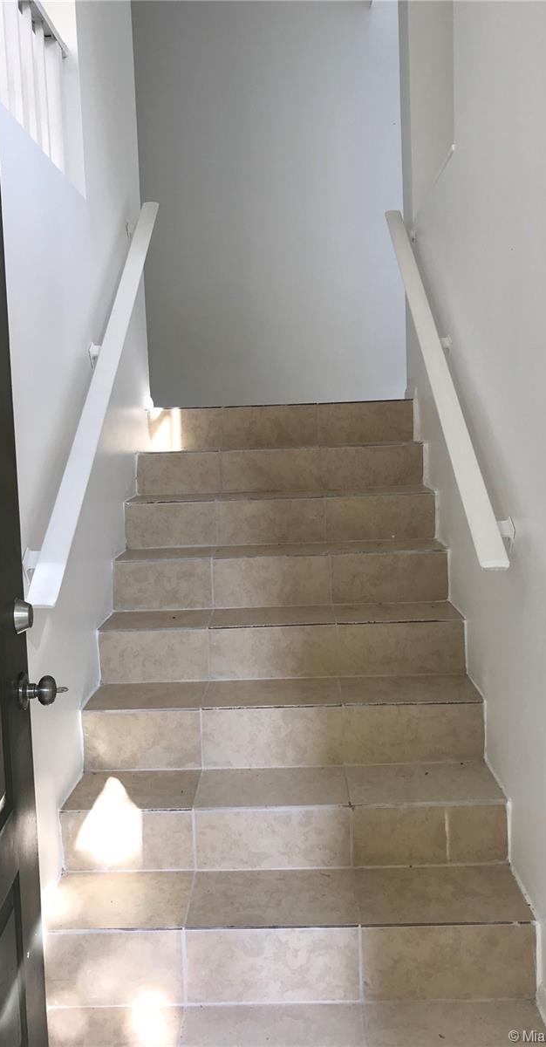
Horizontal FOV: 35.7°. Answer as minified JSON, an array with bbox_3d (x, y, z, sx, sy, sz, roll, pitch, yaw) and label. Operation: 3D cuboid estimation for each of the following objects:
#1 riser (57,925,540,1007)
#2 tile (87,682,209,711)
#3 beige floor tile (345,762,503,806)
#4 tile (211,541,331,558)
[{"bbox_3d":[0.031,1.060,2.043,1.200,0.196,0.020,-2,7,1],"label":"riser"},{"bbox_3d":[-0.395,0.554,2.689,0.362,0.020,0.261,-2,6,2],"label":"tile"},{"bbox_3d":[0.421,0.739,2.396,0.415,0.013,0.267,-2,7,1],"label":"beige floor tile"},{"bbox_3d":[-0.004,0.107,3.188,0.427,0.020,0.264,-2,6,2],"label":"tile"}]

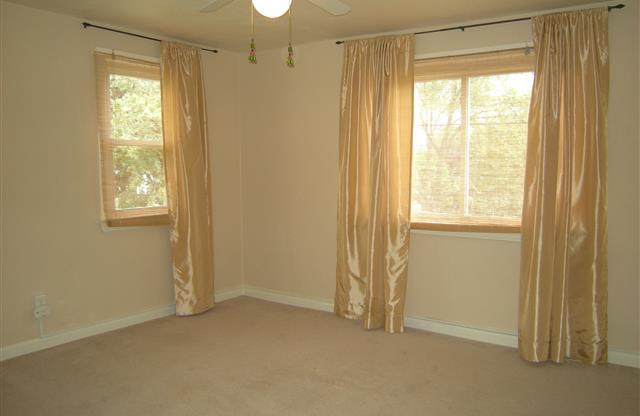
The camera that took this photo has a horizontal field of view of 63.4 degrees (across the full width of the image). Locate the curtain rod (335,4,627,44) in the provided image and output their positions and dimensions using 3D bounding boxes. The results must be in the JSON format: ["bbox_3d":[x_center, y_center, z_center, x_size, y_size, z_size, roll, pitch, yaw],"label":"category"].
[{"bbox_3d":[1.042,-1.331,3.869,2.140,0.060,0.090,3,6,32],"label":"curtain rod"}]

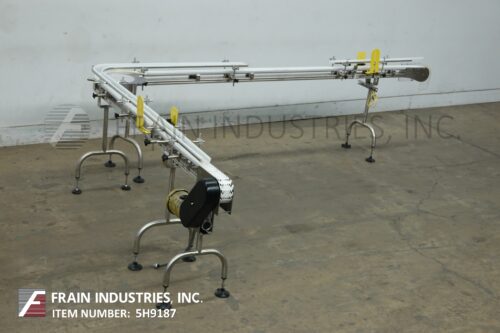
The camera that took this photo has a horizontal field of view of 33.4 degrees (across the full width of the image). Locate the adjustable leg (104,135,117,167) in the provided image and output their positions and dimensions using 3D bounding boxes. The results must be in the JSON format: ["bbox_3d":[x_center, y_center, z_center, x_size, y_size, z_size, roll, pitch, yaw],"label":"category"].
[{"bbox_3d":[-1.272,-0.143,7.683,0.100,0.285,0.105,-12,27,-43],"label":"adjustable leg"}]

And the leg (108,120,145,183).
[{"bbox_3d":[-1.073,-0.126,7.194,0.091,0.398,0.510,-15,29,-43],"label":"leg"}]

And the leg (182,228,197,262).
[{"bbox_3d":[-0.429,0.553,6.082,0.105,0.280,0.100,7,20,-3],"label":"leg"}]

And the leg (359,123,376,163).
[{"bbox_3d":[1.167,-0.245,8.217,0.091,0.349,0.264,-6,24,-29],"label":"leg"}]

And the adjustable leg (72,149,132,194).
[{"bbox_3d":[-1.245,0.036,7.081,0.521,0.362,0.083,-4,23,-30],"label":"adjustable leg"}]

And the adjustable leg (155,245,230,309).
[{"bbox_3d":[-0.342,0.696,5.301,0.515,0.365,0.091,-6,24,-30],"label":"adjustable leg"}]

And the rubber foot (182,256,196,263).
[{"bbox_3d":[-0.441,0.664,6.125,0.100,0.040,0.100,-5,23,-33],"label":"rubber foot"}]

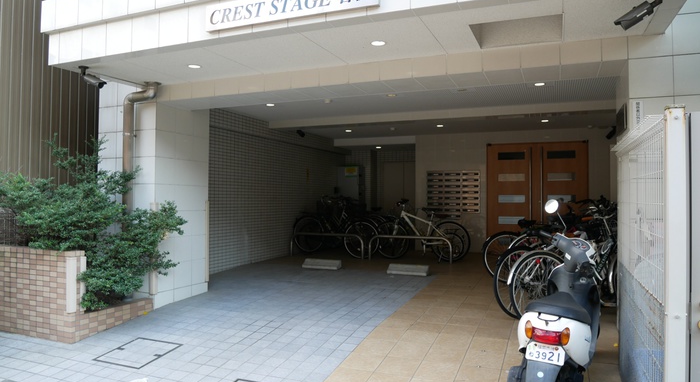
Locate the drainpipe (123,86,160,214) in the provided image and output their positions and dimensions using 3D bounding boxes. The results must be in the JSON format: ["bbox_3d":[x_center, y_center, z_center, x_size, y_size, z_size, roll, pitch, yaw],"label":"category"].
[{"bbox_3d":[-2.306,-0.002,5.355,0.537,2.297,0.140,0,-1,22],"label":"drainpipe"}]

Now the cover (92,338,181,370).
[{"bbox_3d":[-1.875,1.449,4.330,0.534,0.030,0.513,0,5,22],"label":"cover"}]

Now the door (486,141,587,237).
[{"bbox_3d":[3.652,0.154,9.513,1.854,2.198,0.100,0,-1,22],"label":"door"}]

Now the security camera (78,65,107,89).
[{"bbox_3d":[-2.421,-1.061,4.547,0.265,0.210,0.100,6,0,13],"label":"security camera"}]

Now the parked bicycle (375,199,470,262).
[{"bbox_3d":[1.260,0.704,8.605,1.710,1.050,0.600,0,-1,23],"label":"parked bicycle"}]

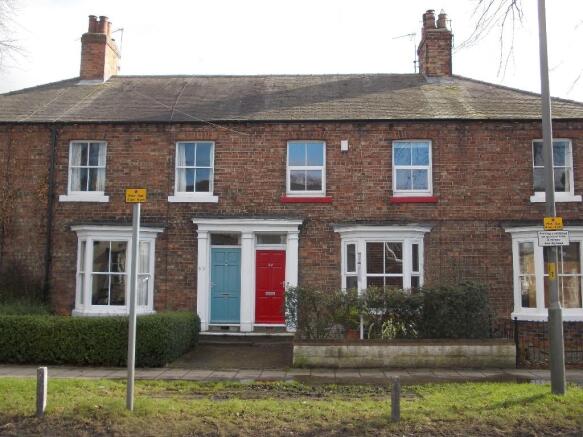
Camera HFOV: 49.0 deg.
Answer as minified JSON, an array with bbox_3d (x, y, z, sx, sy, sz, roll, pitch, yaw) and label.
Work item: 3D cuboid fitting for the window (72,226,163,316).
[{"bbox_3d":[-4.669,1.382,16.693,2.438,2.300,0.670,0,-6,2],"label":"window"}]

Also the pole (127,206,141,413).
[{"bbox_3d":[-2.019,1.089,8.185,0.085,2.663,0.085,0,-6,2],"label":"pole"}]

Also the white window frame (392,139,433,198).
[{"bbox_3d":[3.206,-1.324,17.020,1.057,1.511,0.130,0,-6,3],"label":"white window frame"}]

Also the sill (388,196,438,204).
[{"bbox_3d":[3.227,-0.479,16.852,1.265,0.178,0.180,0,-6,3],"label":"sill"}]

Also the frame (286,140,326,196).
[{"bbox_3d":[0.399,-1.338,17.151,1.044,1.504,0.130,0,-6,3],"label":"frame"}]

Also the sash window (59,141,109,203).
[{"bbox_3d":[-5.569,-1.270,17.366,1.373,1.679,0.210,0,-6,3],"label":"sash window"}]

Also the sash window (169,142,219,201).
[{"bbox_3d":[-2.611,-1.246,17.228,1.346,1.660,0.210,0,-6,3],"label":"sash window"}]

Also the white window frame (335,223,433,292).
[{"bbox_3d":[2.396,1.345,16.521,2.503,2.253,0.650,0,-6,2],"label":"white window frame"}]

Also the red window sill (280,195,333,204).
[{"bbox_3d":[0.416,-0.480,17.070,1.386,0.177,0.170,0,-6,2],"label":"red window sill"}]

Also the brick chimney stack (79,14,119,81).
[{"bbox_3d":[-6.464,-5.604,21.777,0.824,2.391,1.450,0,-6,3],"label":"brick chimney stack"}]

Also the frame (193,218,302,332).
[{"bbox_3d":[-1.131,1.497,16.808,2.869,2.951,0.370,0,-6,2],"label":"frame"}]

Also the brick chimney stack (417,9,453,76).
[{"bbox_3d":[4.806,-5.650,21.396,0.854,2.441,1.300,0,-6,2],"label":"brick chimney stack"}]

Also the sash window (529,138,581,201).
[{"bbox_3d":[6.905,-1.253,16.793,1.278,1.684,0.210,0,-6,3],"label":"sash window"}]

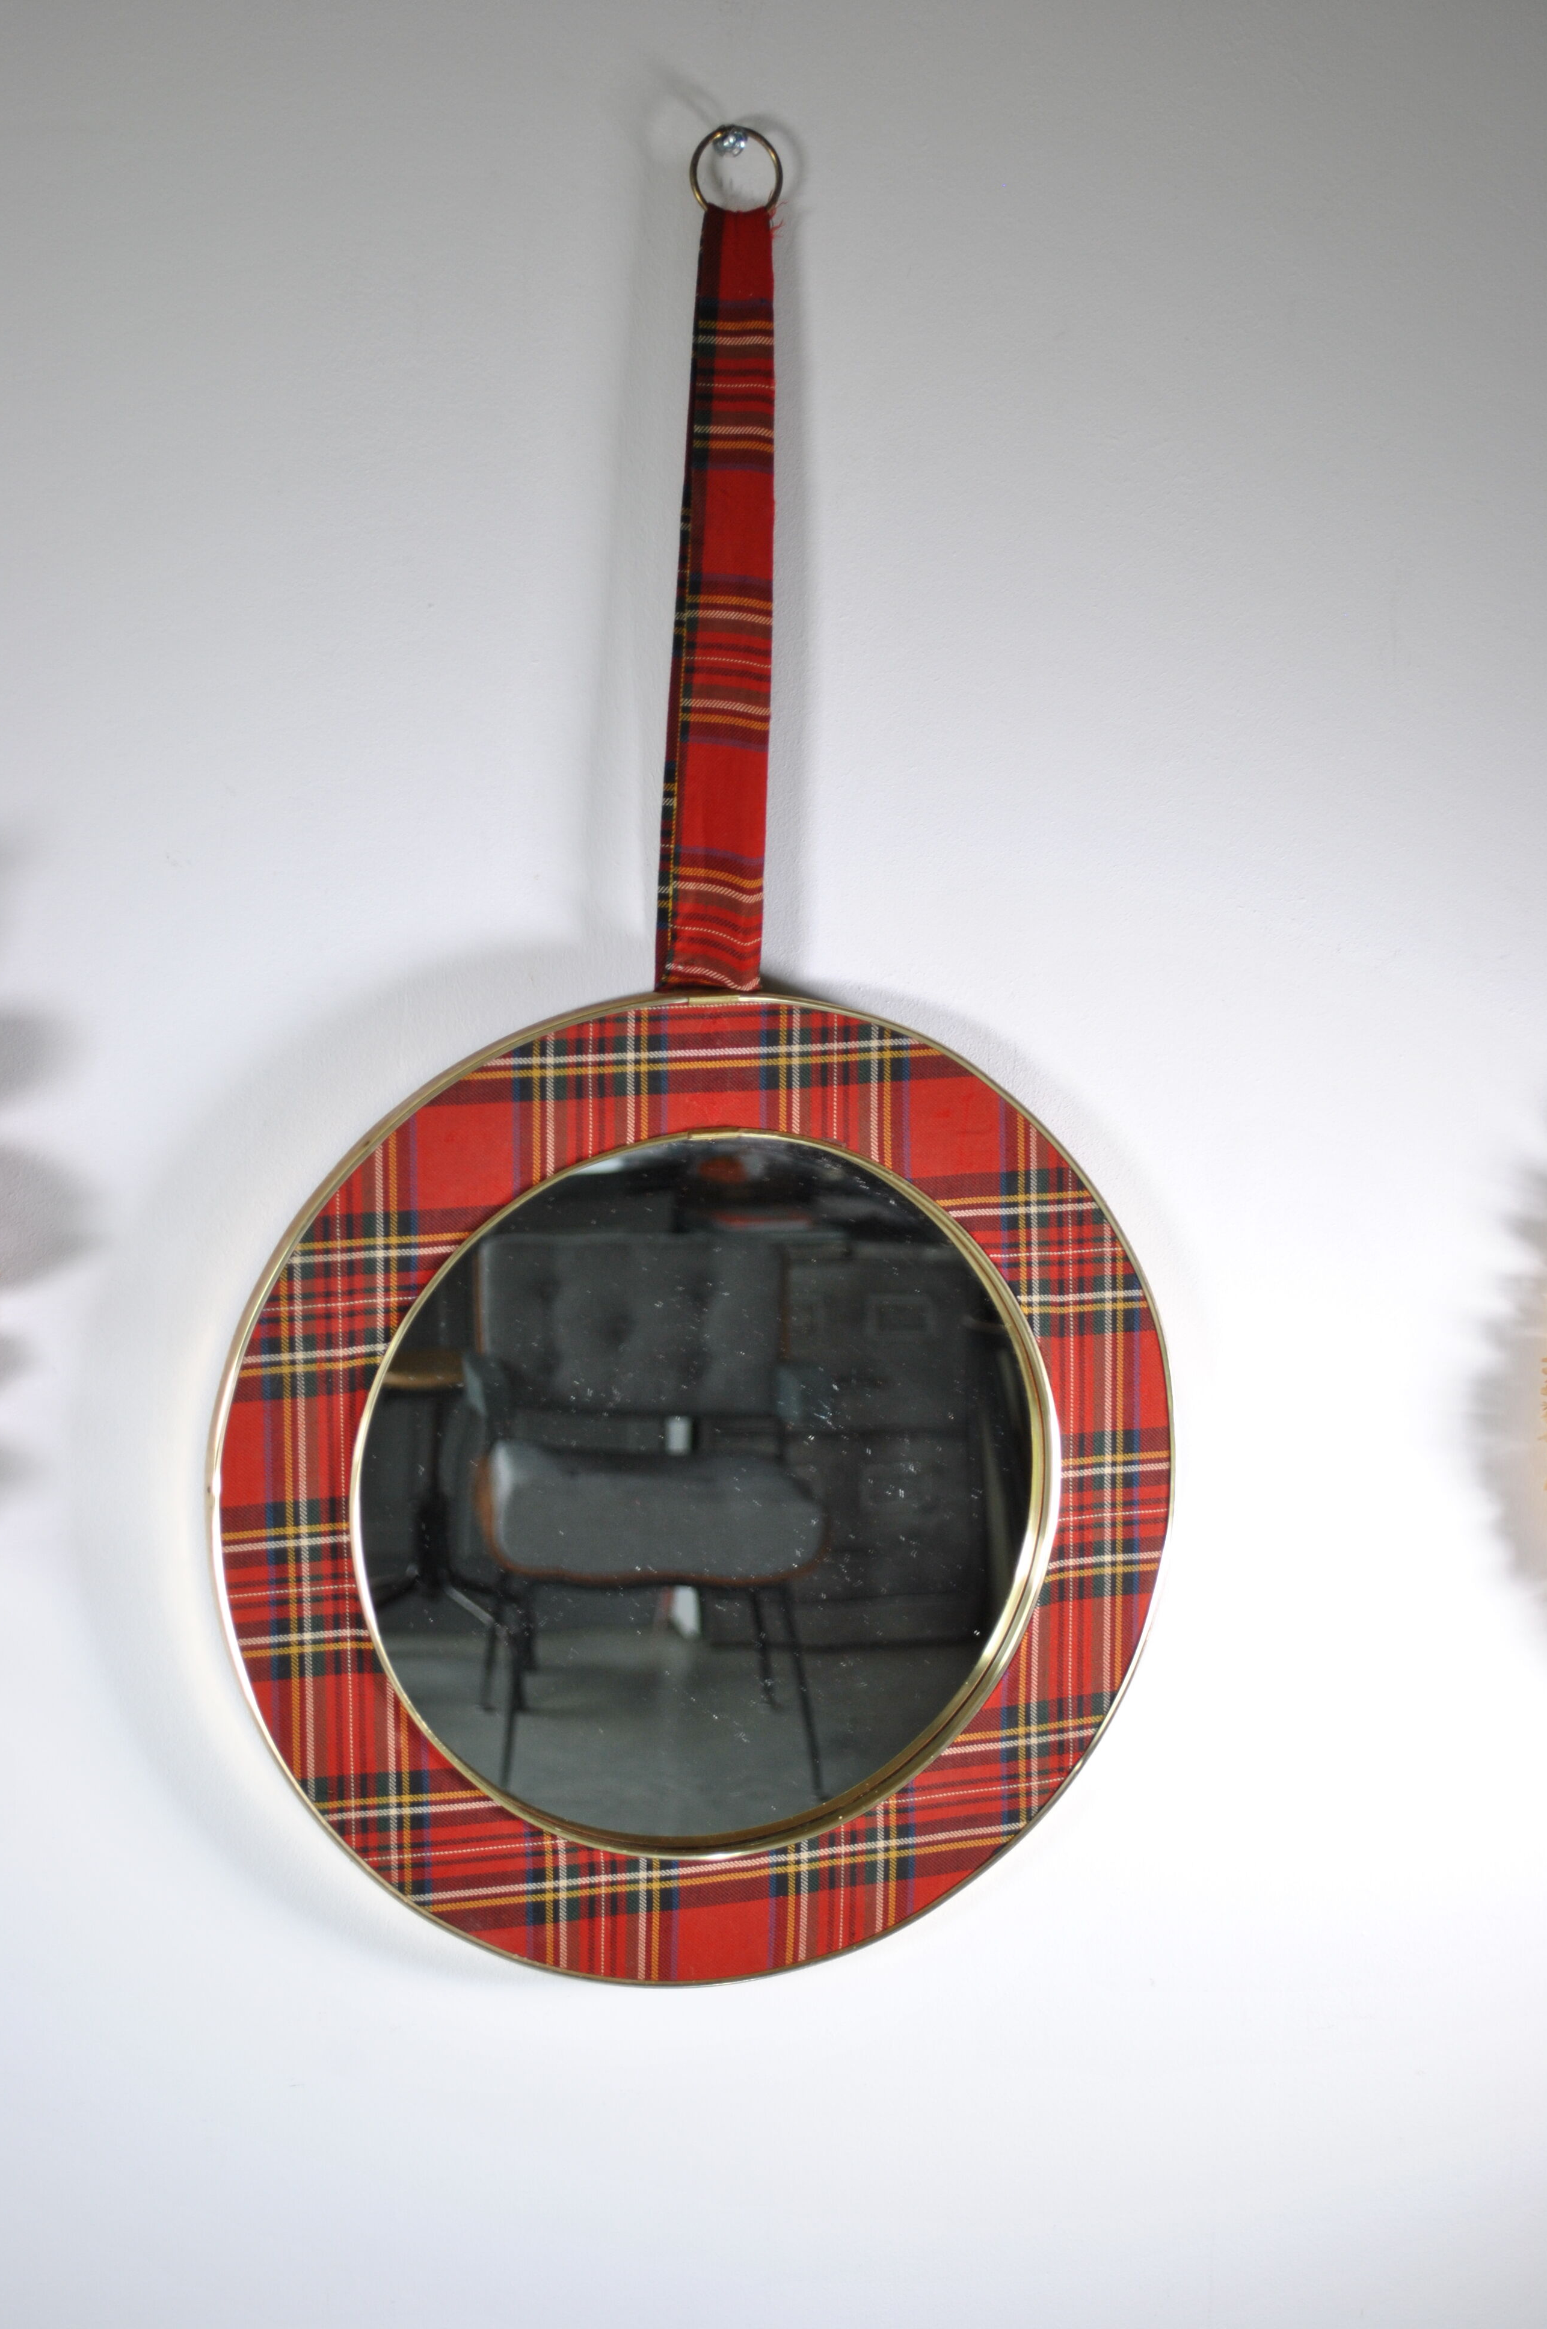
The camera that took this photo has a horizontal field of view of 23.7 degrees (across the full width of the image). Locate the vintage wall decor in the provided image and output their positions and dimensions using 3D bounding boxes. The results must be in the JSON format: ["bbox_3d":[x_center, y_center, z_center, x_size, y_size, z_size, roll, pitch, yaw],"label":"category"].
[{"bbox_3d":[-0.018,-0.026,1.083,0.295,0.541,0.028,-1,6,-18],"label":"vintage wall decor"}]

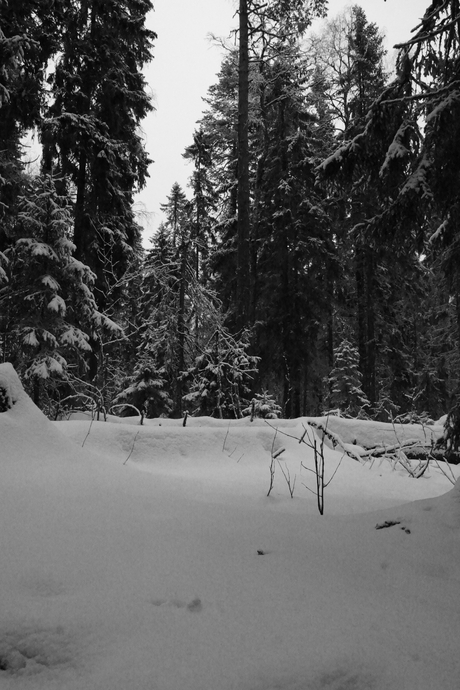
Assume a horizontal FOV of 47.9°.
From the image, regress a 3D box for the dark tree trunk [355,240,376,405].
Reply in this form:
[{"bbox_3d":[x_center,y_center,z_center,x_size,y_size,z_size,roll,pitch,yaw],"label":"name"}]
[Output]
[{"bbox_3d":[4.451,-0.723,17.000,0.500,5.500,0.480,0,-7,0],"label":"dark tree trunk"}]

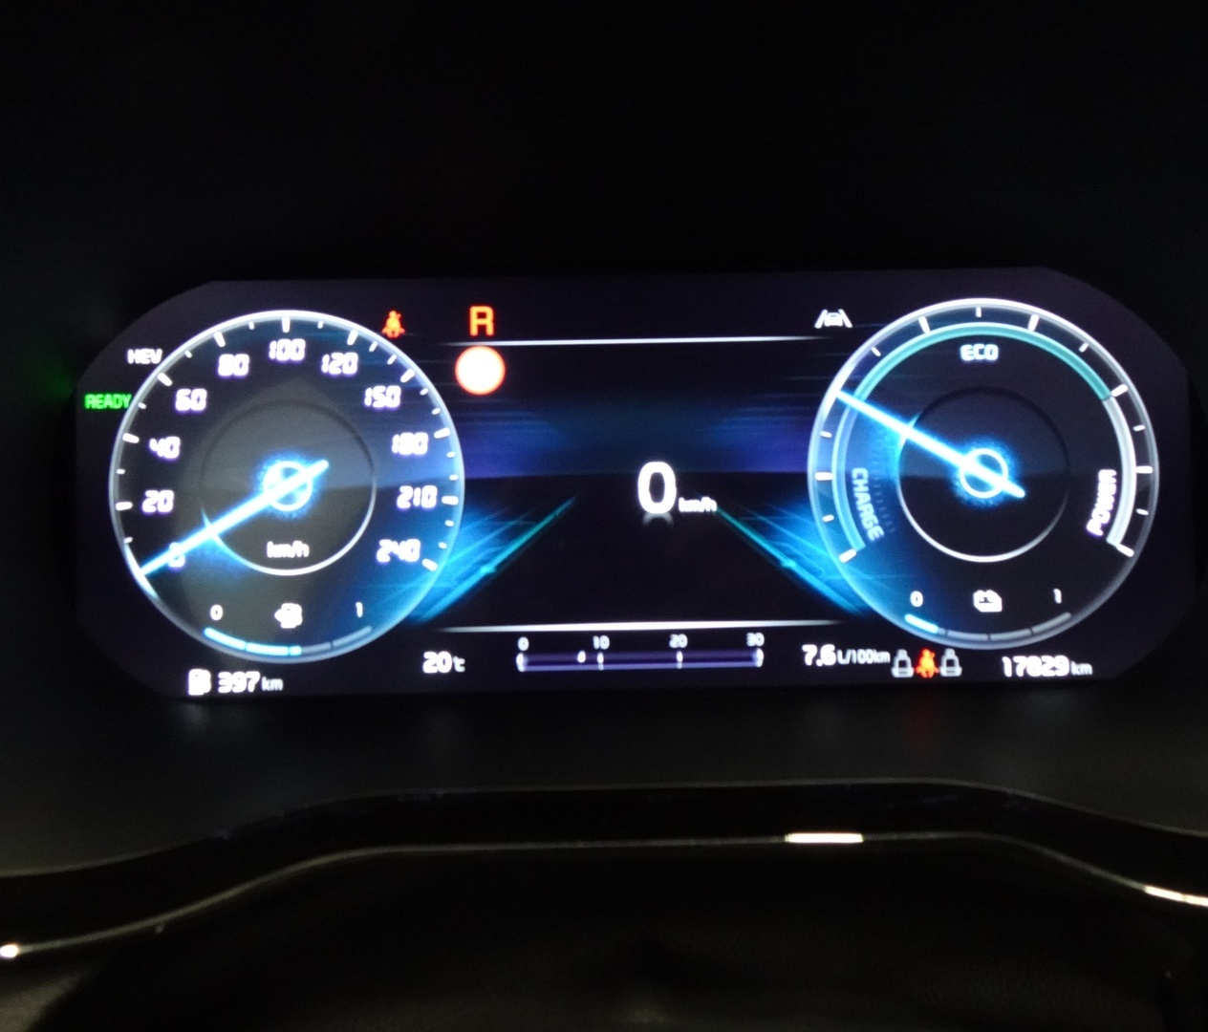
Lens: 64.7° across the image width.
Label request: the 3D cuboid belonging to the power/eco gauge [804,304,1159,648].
[{"bbox_3d":[0.100,-0.011,0.252,0.092,0.092,0.010,-1,0,-1],"label":"power/eco gauge"}]

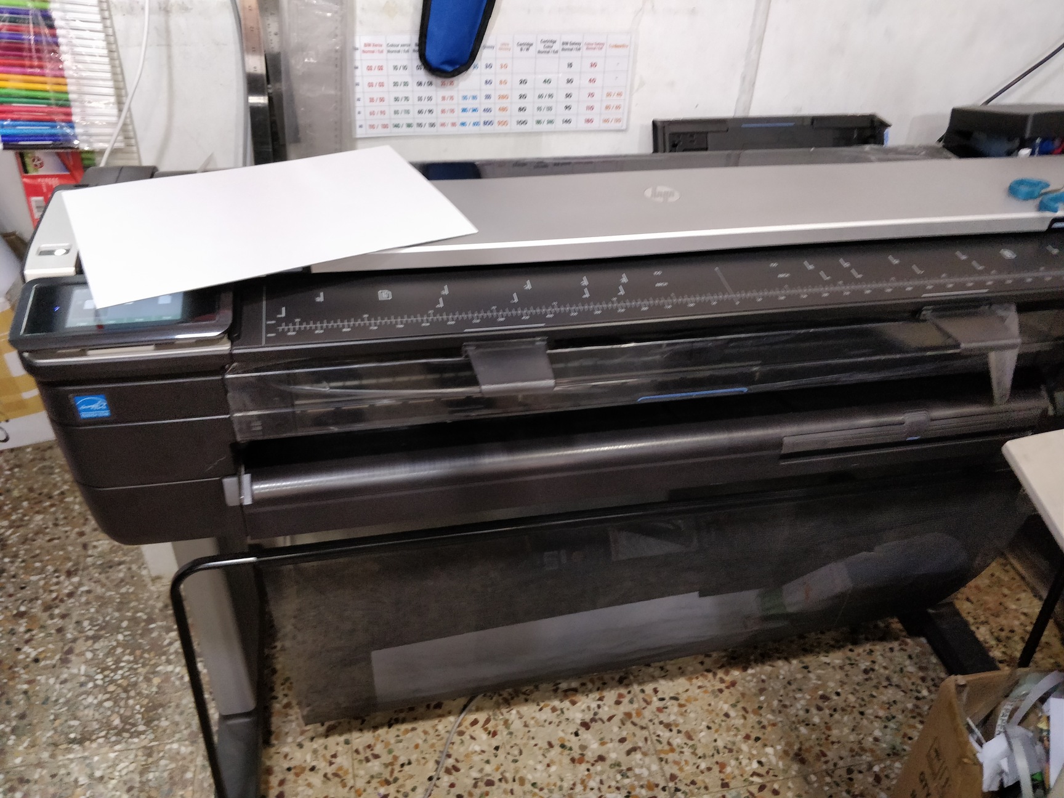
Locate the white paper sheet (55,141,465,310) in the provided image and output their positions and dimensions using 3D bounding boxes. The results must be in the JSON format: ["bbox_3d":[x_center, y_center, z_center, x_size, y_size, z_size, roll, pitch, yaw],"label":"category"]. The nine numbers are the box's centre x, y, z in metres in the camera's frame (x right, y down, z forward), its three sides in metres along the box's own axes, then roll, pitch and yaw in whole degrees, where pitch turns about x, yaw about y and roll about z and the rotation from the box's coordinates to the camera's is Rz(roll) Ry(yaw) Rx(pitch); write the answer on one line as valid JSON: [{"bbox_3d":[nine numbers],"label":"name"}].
[{"bbox_3d":[-0.283,-0.204,0.804,0.380,0.004,0.256,-18,45,-26],"label":"white paper sheet"}]

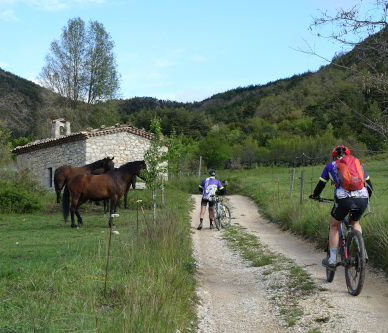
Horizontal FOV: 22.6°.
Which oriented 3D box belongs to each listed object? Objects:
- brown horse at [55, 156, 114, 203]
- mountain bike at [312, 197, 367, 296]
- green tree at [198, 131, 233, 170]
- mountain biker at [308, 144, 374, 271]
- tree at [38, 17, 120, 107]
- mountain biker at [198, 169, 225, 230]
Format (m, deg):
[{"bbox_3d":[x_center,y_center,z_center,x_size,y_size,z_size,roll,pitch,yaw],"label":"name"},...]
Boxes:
[{"bbox_3d":[-3.905,0.508,34.500,2.150,1.720,0.600,0,-1,-6],"label":"brown horse"},{"bbox_3d":[1.715,0.880,11.200,0.700,1.060,1.800,0,-1,-5],"label":"mountain bike"},{"bbox_3d":[1.688,-1.317,80.000,2.800,3.300,3.000,0,-1,0],"label":"green tree"},{"bbox_3d":[1.690,0.480,11.080,0.720,1.440,0.920,0,-1,-5],"label":"mountain biker"},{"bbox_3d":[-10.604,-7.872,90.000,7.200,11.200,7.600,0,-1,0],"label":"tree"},{"bbox_3d":[0.504,0.965,28.000,0.700,1.730,0.550,0,-1,6],"label":"mountain biker"}]

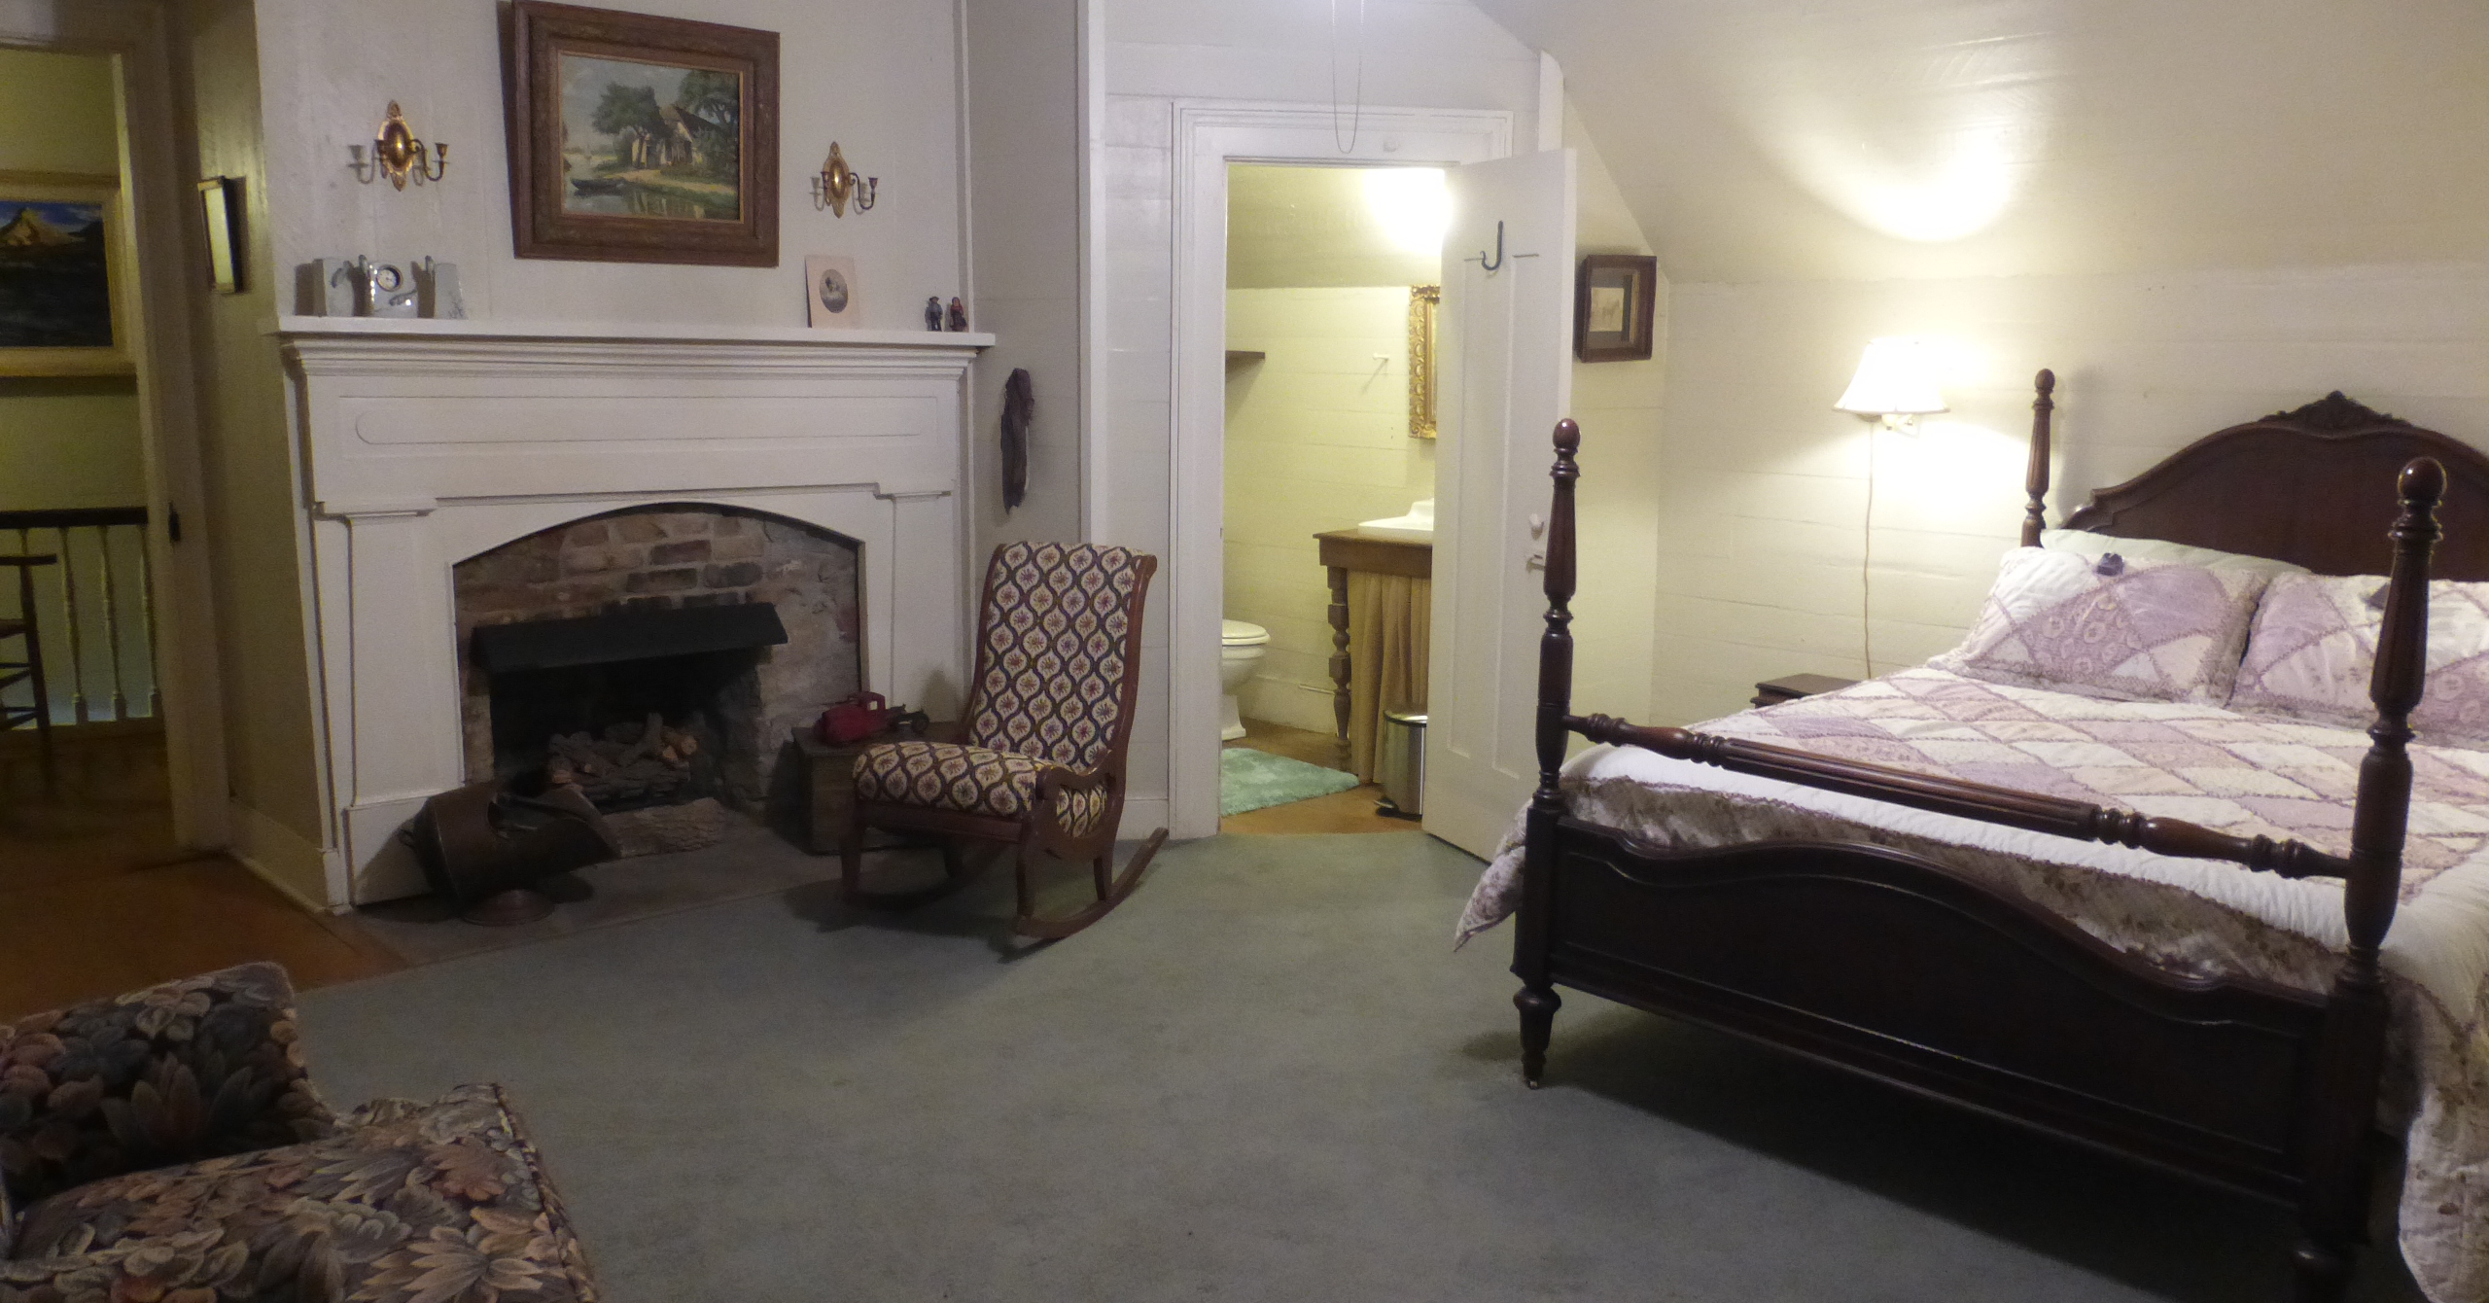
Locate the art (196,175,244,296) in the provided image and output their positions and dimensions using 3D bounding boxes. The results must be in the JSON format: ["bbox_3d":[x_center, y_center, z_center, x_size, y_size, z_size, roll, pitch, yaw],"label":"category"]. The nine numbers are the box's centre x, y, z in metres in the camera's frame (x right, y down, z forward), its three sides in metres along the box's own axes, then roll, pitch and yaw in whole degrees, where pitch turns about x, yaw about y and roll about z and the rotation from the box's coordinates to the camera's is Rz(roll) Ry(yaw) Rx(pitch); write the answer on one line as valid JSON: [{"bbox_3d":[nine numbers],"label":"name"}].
[{"bbox_3d":[-2.663,-1.075,4.674,0.030,0.288,0.245,-8,12,-42],"label":"art"}]

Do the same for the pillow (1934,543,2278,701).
[{"bbox_3d":[2.118,-0.062,4.457,0.670,0.420,0.150,10,-30,46],"label":"pillow"}]

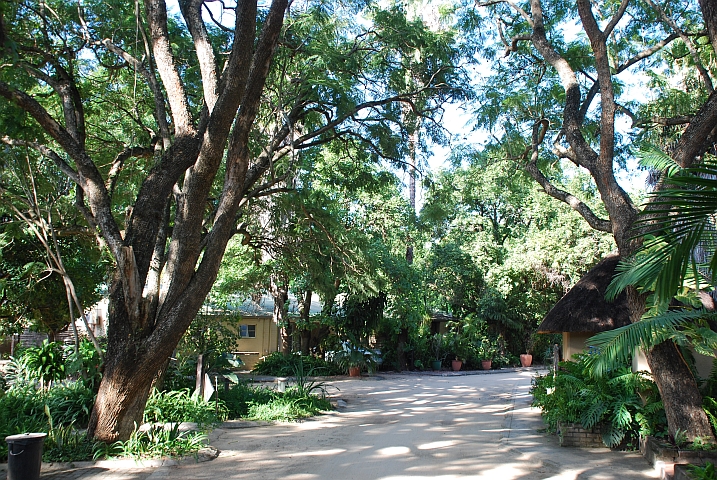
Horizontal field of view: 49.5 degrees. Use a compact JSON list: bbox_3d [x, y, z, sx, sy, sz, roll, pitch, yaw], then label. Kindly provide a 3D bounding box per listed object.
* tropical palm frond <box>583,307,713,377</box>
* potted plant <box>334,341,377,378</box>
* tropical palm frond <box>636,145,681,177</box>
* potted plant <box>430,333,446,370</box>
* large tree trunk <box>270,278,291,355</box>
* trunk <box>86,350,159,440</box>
[{"bbox_3d":[2.727,0.967,7.337,1.200,0.620,0.700,1,-7,-11],"label":"tropical palm frond"},{"bbox_3d":[-0.113,4.498,29.271,1.550,1.300,1.450,0,-7,0],"label":"potted plant"},{"bbox_3d":[3.255,-0.866,8.466,0.500,0.350,0.400,1,-7,-11],"label":"tropical palm frond"},{"bbox_3d":[3.412,4.755,33.169,0.680,1.600,0.660,0,-7,0],"label":"potted plant"},{"bbox_3d":[-3.295,3.190,32.855,0.750,3.300,0.700,0,-7,0],"label":"large tree trunk"},{"bbox_3d":[-3.312,2.196,10.915,0.900,1.350,0.850,0,-7,0],"label":"trunk"}]

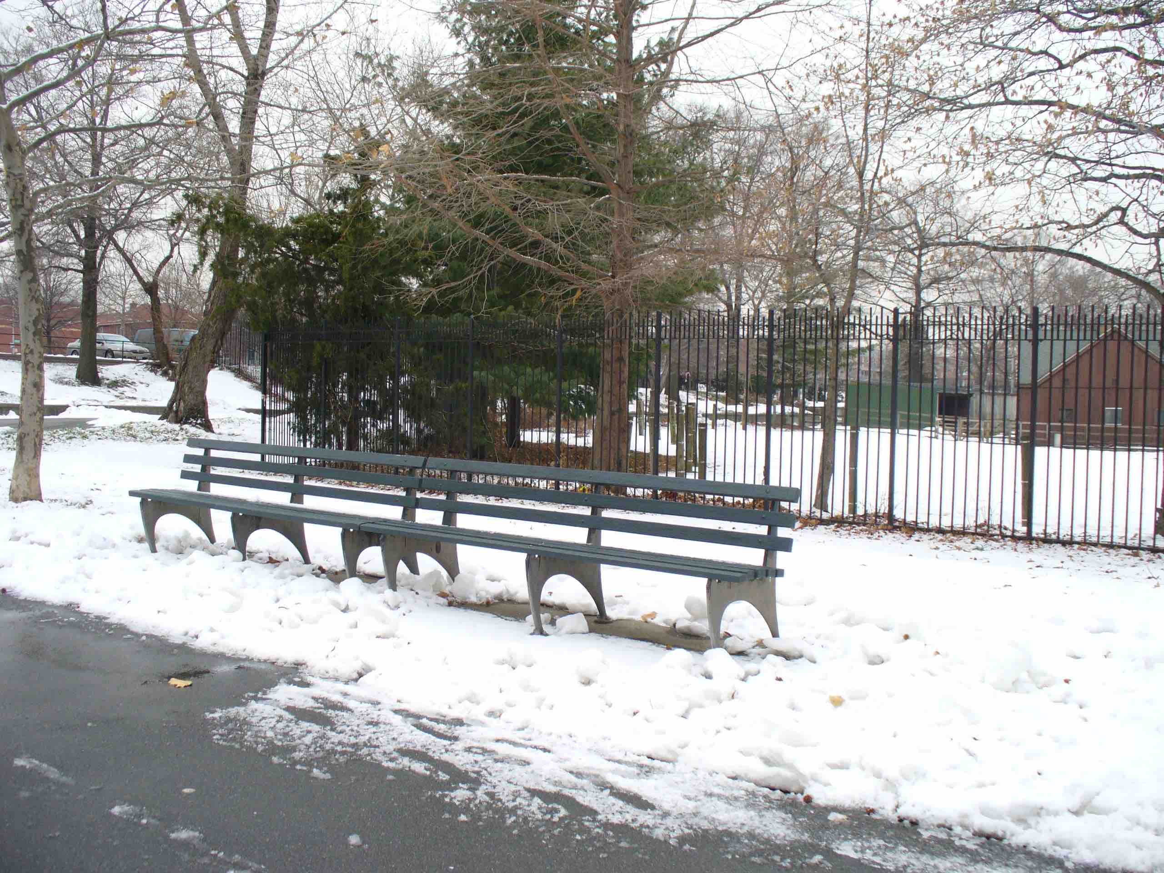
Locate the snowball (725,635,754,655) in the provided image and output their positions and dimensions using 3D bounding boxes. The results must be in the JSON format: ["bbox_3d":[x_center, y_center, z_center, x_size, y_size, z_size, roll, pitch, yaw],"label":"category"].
[{"bbox_3d":[0.790,1.051,6.268,0.151,0.099,0.132,1,2,0],"label":"snowball"}]

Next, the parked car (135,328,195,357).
[{"bbox_3d":[-19.633,-4.367,60.891,4.950,1.760,1.920,2,3,35],"label":"parked car"}]

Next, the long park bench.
[{"bbox_3d":[-1.189,0.570,7.913,5.627,0.854,0.578,3,3,41],"label":"long park bench"}]

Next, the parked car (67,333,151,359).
[{"bbox_3d":[-22.592,-4.161,59.277,4.800,1.440,1.800,2,3,35],"label":"parked car"}]

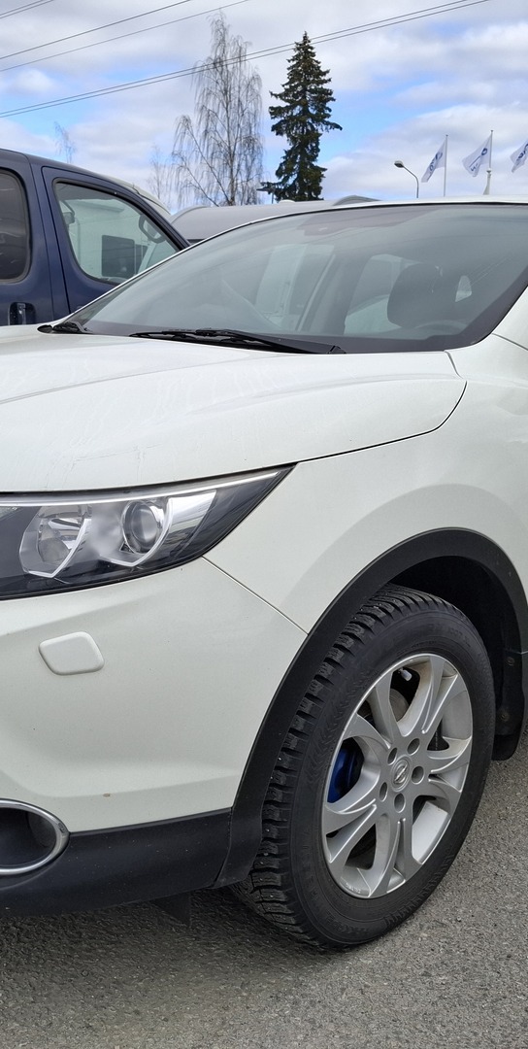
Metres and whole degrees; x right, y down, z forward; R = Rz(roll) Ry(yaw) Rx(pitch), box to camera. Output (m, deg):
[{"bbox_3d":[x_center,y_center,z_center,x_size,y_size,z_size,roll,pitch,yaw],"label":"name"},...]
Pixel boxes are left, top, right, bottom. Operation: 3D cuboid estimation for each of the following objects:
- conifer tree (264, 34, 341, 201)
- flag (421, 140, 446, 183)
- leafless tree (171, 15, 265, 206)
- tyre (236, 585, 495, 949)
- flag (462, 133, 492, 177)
[{"bbox_3d":[2.223,-18.738,53.262,4.196,17.322,4.196,2,12,2],"label":"conifer tree"},{"bbox_3d":[7.662,-16.384,41.909,1.192,1.912,0.500,3,12,9],"label":"flag"},{"bbox_3d":[-2.592,-19.240,53.120,5.137,18.146,5.137,1,12,-3],"label":"leafless tree"},{"bbox_3d":[0.201,0.460,1.847,0.225,0.685,0.685,12,16,42],"label":"tyre"},{"bbox_3d":[9.371,-16.268,40.873,1.427,1.865,0.500,4,12,11],"label":"flag"}]

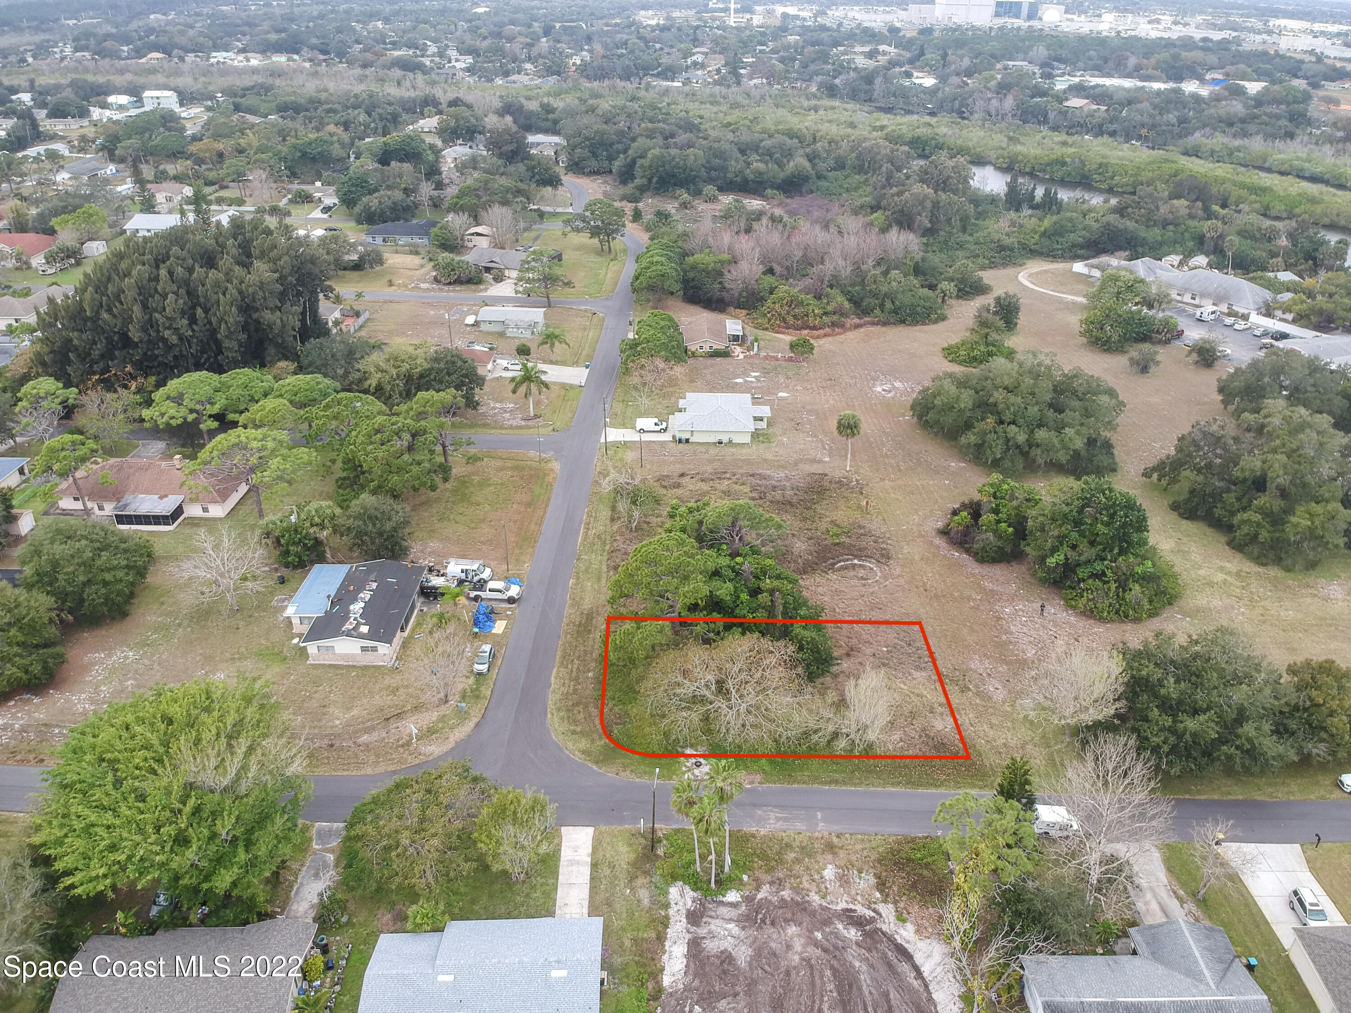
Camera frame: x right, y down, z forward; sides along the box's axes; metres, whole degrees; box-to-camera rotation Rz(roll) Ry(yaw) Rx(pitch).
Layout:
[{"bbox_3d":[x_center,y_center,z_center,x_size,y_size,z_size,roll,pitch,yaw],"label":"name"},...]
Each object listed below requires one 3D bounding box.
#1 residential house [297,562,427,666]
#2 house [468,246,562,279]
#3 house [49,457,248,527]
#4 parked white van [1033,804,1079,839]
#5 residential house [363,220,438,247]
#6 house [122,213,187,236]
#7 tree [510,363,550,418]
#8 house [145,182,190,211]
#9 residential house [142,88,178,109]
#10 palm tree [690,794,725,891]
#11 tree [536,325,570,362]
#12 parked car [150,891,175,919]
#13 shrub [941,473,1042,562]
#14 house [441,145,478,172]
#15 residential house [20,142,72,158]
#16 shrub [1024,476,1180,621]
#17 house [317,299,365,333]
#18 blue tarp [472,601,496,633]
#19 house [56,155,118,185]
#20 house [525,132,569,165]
[{"bbox_3d":[-37.686,12.462,119.400,10.400,4.100,17.200,0,28,0],"label":"residential house"},{"bbox_3d":[-45.347,-66.619,264.814,21.500,4.900,13.500,10,30,18],"label":"house"},{"bbox_3d":[-75.000,-2.754,139.177,24.770,4.970,15.730,1,29,2],"label":"house"},{"bbox_3d":[35.711,29.540,91.407,4.300,2.150,1.950,1,30,1],"label":"parked white van"},{"bbox_3d":[-77.539,-79.066,279.689,20.610,4.970,13.700,3,29,4],"label":"residential house"},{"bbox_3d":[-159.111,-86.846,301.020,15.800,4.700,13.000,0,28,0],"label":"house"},{"bbox_3d":[-24.920,-19.494,166.489,6.600,9.030,6.600,1,29,1],"label":"tree"},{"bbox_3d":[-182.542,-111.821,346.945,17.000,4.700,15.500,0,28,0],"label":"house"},{"bbox_3d":[-252.878,-199.394,480.000,13.400,9.300,10.100,-1,30,-3],"label":"residential house"},{"bbox_3d":[2.766,28.945,83.027,2.800,10.900,2.800,1,30,0],"label":"palm tree"},{"bbox_3d":[-23.541,-31.202,190.680,6.300,6.900,6.300,1,30,0],"label":"tree"},{"bbox_3d":[-43.077,33.111,83.748,1.850,1.600,4.600,0,28,0],"label":"parked car"},{"bbox_3d":[44.592,1.296,137.843,12.200,7.200,12.800,0,28,0],"label":"shrub"},{"bbox_3d":[-87.485,-143.129,397.427,16.750,5.080,14.210,2,29,3],"label":"house"},{"bbox_3d":[-273.457,-153.807,423.710,12.500,4.500,20.500,0,28,0],"label":"residential house"},{"bbox_3d":[54.680,4.793,122.499,17.260,9.440,17.770,1,29,1],"label":"shrub"},{"bbox_3d":[-76.612,-42.525,213.467,14.720,3.960,11.170,2,29,3],"label":"house"},{"bbox_3d":[-23.258,13.537,119.396,2.800,0.700,5.200,4,30,5],"label":"blue tarp"},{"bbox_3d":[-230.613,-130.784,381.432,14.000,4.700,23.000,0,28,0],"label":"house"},{"bbox_3d":[-51.120,-145.931,401.524,18.270,6.600,19.290,2,29,3],"label":"house"}]

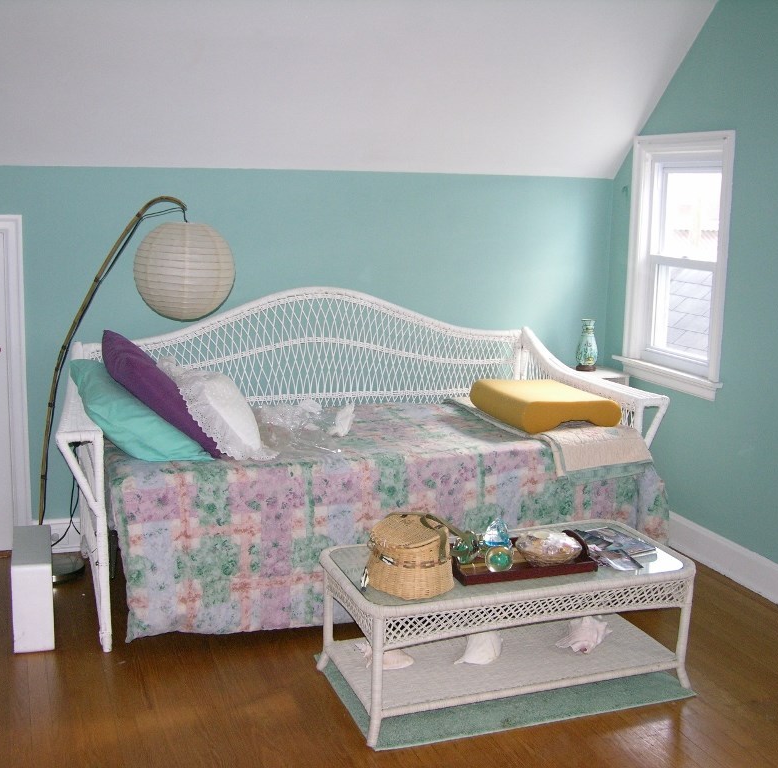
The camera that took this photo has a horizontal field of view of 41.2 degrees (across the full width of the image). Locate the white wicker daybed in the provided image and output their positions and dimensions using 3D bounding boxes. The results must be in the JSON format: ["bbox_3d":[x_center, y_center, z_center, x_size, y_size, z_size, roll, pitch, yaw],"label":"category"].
[{"bbox_3d":[-0.147,0.210,4.086,2.248,1.107,1.065,-2,10,-20],"label":"white wicker daybed"}]

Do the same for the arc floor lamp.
[{"bbox_3d":[-1.056,0.001,4.109,0.895,1.485,0.400,-2,10,-20],"label":"arc floor lamp"}]

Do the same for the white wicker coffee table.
[{"bbox_3d":[0.346,0.726,3.195,1.052,0.388,0.555,-2,10,-20],"label":"white wicker coffee table"}]

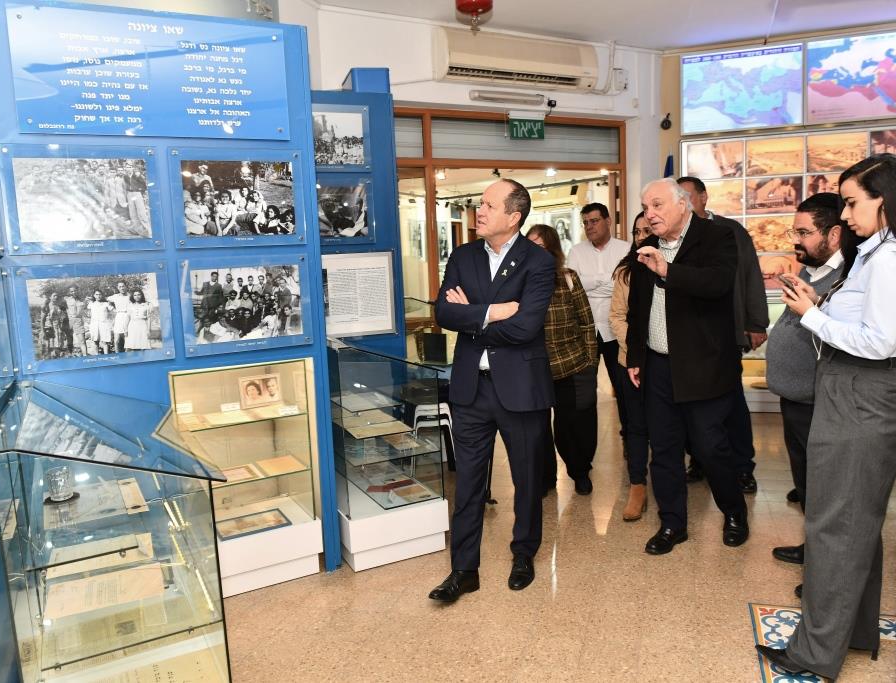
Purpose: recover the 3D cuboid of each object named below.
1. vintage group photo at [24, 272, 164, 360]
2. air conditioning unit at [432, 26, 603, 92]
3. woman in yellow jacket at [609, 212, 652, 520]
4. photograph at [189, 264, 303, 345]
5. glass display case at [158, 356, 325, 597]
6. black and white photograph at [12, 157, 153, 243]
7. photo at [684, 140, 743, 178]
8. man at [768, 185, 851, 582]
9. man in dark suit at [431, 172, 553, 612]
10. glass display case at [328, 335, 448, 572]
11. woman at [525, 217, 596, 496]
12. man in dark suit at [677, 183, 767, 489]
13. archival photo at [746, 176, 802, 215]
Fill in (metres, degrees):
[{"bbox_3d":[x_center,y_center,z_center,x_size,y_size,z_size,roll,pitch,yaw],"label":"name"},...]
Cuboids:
[{"bbox_3d":[-1.366,-0.099,2.882,0.457,0.304,0.010,-6,8,-25],"label":"vintage group photo"},{"bbox_3d":[0.488,-1.926,5.138,1.260,0.335,0.210,-7,9,-31],"label":"air conditioning unit"},{"bbox_3d":[1.076,0.122,3.990,0.470,1.615,0.340,1,9,27],"label":"woman in yellow jacket"},{"bbox_3d":[-0.846,-0.160,3.152,0.453,0.304,0.015,-7,9,-29],"label":"photograph"},{"bbox_3d":[-0.929,0.579,3.379,0.610,1.004,0.440,-6,8,-25],"label":"glass display case"},{"bbox_3d":[-1.385,-0.541,2.823,0.455,0.303,0.010,-6,8,-25],"label":"black and white photograph"},{"bbox_3d":[2.161,-1.472,5.977,0.436,0.294,0.020,0,8,19],"label":"photo"},{"bbox_3d":[1.626,0.169,3.253,0.440,1.640,0.540,-3,8,-2],"label":"man"},{"bbox_3d":[0.170,0.202,3.096,0.530,1.735,0.400,3,9,36],"label":"man in dark suit"},{"bbox_3d":[-0.449,0.475,3.856,0.510,1.046,1.000,-6,8,-25],"label":"glass display case"},{"bbox_3d":[0.658,0.098,4.357,0.480,1.570,0.360,2,9,33],"label":"woman"},{"bbox_3d":[1.589,-0.045,4.354,0.600,1.804,0.420,0,8,20],"label":"man in dark suit"},{"bbox_3d":[2.593,-1.164,5.877,0.412,0.287,0.020,0,8,19],"label":"archival photo"}]

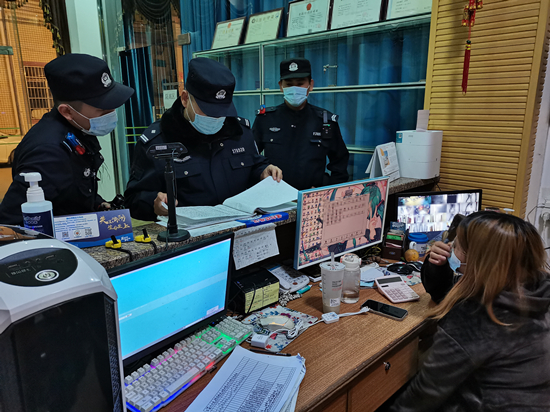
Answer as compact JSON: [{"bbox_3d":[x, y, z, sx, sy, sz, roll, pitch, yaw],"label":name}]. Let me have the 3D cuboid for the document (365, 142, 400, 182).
[{"bbox_3d":[0.566,-0.225,2.152,0.112,0.188,0.275,8,16,31],"label":"document"}]

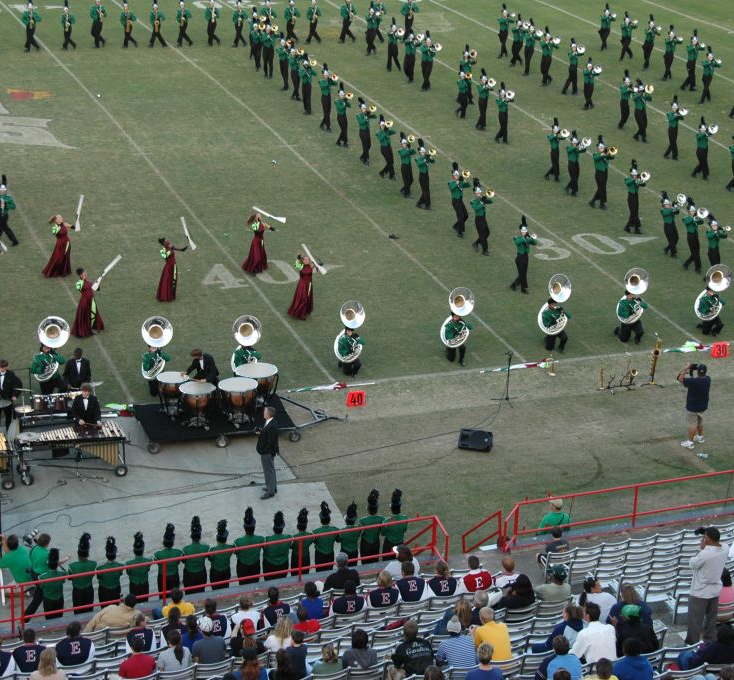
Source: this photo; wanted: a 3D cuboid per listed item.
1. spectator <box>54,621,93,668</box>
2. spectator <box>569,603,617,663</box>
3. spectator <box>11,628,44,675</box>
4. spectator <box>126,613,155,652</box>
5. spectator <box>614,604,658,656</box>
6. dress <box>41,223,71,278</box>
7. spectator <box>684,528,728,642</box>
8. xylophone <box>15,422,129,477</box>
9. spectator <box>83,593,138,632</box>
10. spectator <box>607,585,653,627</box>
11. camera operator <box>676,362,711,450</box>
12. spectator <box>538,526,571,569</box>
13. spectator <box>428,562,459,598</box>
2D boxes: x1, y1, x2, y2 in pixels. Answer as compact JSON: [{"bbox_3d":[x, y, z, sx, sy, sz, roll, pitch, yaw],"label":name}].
[{"bbox_3d":[-4.128,4.527,26.597,0.540,1.280,0.750,-6,22,-20],"label":"spectator"},{"bbox_3d":[2.687,3.960,23.512,0.580,1.280,0.820,-11,24,-31],"label":"spectator"},{"bbox_3d":[-4.727,4.595,26.404,0.500,1.280,0.750,-6,22,-20],"label":"spectator"},{"bbox_3d":[-3.198,4.279,26.312,0.500,1.214,0.750,-8,23,-23],"label":"spectator"},{"bbox_3d":[3.219,3.903,24.125,0.540,1.350,0.760,-7,23,-22],"label":"spectator"},{"bbox_3d":[-7.820,-2.326,47.404,0.680,1.270,0.620,18,26,36],"label":"dress"},{"bbox_3d":[4.562,3.320,25.245,0.560,1.770,0.450,-12,25,-31],"label":"spectator"},{"bbox_3d":[-5.753,2.127,36.445,2.120,0.920,0.850,-3,22,-11],"label":"xylophone"},{"bbox_3d":[-3.770,4.191,27.749,0.720,1.200,0.780,-8,23,-23],"label":"spectator"},{"bbox_3d":[3.431,3.904,25.261,0.560,1.280,0.750,-8,23,-25],"label":"spectator"},{"bbox_3d":[6.860,1.278,39.165,0.680,1.850,0.600,-12,25,-33],"label":"camera operator"},{"bbox_3d":[3.128,3.574,31.717,0.460,1.175,0.780,-7,23,-22],"label":"spectator"},{"bbox_3d":[1.109,3.873,28.621,0.500,1.260,0.750,-7,22,-22],"label":"spectator"}]

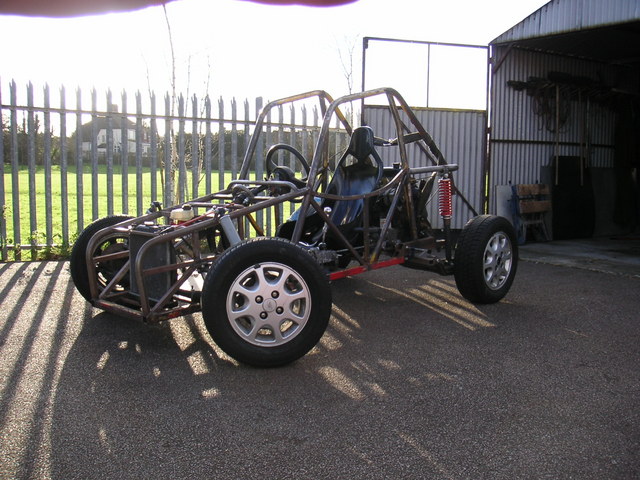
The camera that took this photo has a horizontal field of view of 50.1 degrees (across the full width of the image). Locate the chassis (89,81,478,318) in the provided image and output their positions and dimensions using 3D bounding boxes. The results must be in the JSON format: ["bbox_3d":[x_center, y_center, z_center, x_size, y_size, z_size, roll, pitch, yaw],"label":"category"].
[{"bbox_3d":[-0.073,-0.351,4.296,0.800,1.230,2.780,6,8,45],"label":"chassis"}]

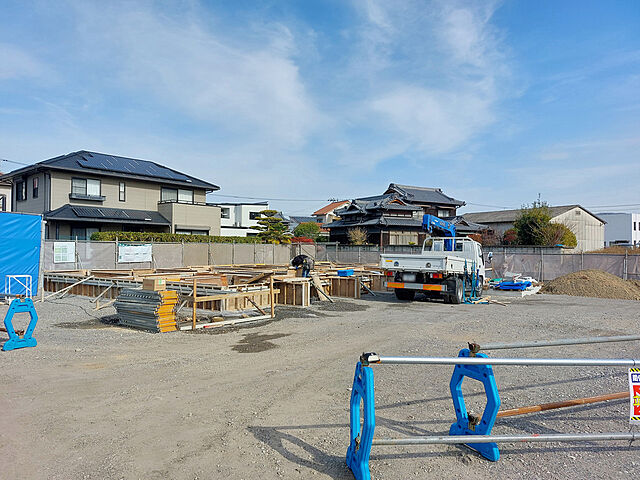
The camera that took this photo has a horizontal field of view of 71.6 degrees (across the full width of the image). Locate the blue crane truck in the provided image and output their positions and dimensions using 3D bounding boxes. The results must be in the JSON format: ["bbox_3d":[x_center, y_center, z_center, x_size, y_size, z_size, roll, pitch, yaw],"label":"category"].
[{"bbox_3d":[4.163,0.659,15.164,1.970,2.700,6.000,-1,-3,30],"label":"blue crane truck"}]

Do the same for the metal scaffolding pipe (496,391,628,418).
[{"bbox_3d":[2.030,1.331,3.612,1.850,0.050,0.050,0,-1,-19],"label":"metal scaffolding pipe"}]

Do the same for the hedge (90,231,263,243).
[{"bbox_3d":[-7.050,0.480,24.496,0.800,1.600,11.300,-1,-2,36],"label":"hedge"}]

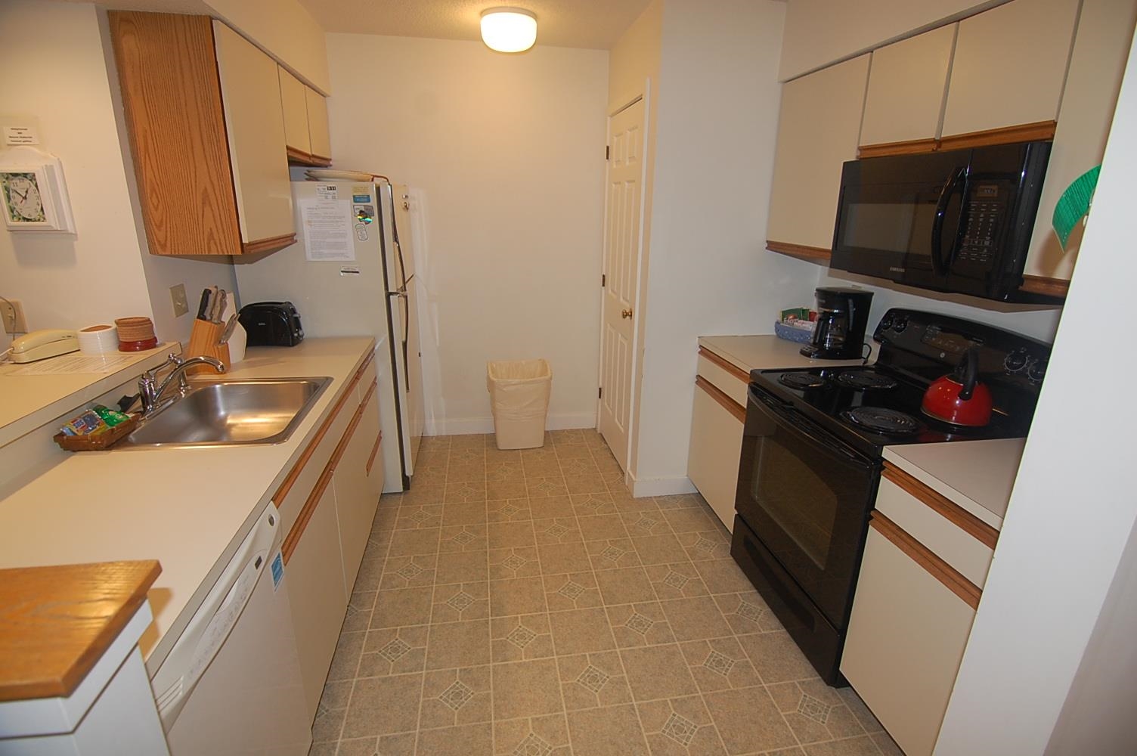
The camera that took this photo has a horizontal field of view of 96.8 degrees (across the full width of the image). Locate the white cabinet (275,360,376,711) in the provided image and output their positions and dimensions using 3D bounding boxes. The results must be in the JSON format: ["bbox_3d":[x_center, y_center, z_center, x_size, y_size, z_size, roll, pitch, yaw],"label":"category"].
[{"bbox_3d":[-1.173,0.488,1.953,0.628,0.858,1.334,-2,18,-10],"label":"white cabinet"}]

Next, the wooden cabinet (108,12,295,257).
[{"bbox_3d":[-1.401,-0.906,2.029,0.325,0.775,0.564,-2,18,-10],"label":"wooden cabinet"}]

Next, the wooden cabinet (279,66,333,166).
[{"bbox_3d":[-1.518,-1.331,2.606,0.325,0.369,0.789,-2,18,-10],"label":"wooden cabinet"}]

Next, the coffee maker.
[{"bbox_3d":[1.294,-0.271,2.483,0.265,0.320,0.190,0,18,-5],"label":"coffee maker"}]

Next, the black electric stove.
[{"bbox_3d":[1.188,0.393,2.014,0.700,1.190,0.750,-2,19,-9],"label":"black electric stove"}]

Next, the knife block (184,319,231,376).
[{"bbox_3d":[-1.425,-0.129,1.995,0.170,0.215,0.090,0,18,-4],"label":"knife block"}]

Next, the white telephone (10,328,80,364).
[{"bbox_3d":[-1.734,-0.114,1.657,0.080,0.080,0.205,7,19,16],"label":"white telephone"}]

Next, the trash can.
[{"bbox_3d":[-0.323,0.208,3.472,0.430,0.550,0.310,-2,19,-9],"label":"trash can"}]

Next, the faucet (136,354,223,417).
[{"bbox_3d":[-1.246,0.011,1.640,0.255,0.190,0.150,-2,19,-9],"label":"faucet"}]

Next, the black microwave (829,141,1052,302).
[{"bbox_3d":[1.352,-0.550,1.761,0.428,0.427,0.723,-2,18,-10],"label":"black microwave"}]

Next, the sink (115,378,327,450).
[{"bbox_3d":[-1.136,0.188,1.663,0.572,0.186,0.573,-2,18,-10],"label":"sink"}]

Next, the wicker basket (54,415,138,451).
[{"bbox_3d":[-1.293,0.148,1.396,0.155,0.060,0.200,-2,18,-10],"label":"wicker basket"}]

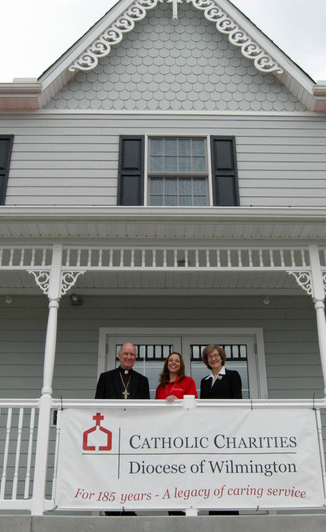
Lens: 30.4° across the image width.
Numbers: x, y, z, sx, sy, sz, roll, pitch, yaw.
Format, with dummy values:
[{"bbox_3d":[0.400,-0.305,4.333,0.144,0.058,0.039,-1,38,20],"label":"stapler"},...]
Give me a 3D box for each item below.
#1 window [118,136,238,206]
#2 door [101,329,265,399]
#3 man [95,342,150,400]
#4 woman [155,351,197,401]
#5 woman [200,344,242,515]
[{"bbox_3d":[0.216,-1.272,8.453,1.684,1.368,0.100,0,-24,-1],"label":"window"},{"bbox_3d":[0.234,1.793,7.106,2.059,2.188,0.130,0,-24,-1],"label":"door"},{"bbox_3d":[-0.422,1.659,6.260,0.580,1.759,0.350,2,-24,-5],"label":"man"},{"bbox_3d":[0.148,1.674,6.130,0.470,1.624,0.360,-5,-24,10],"label":"woman"},{"bbox_3d":[0.608,1.648,6.202,0.460,1.729,0.320,-6,-25,13],"label":"woman"}]

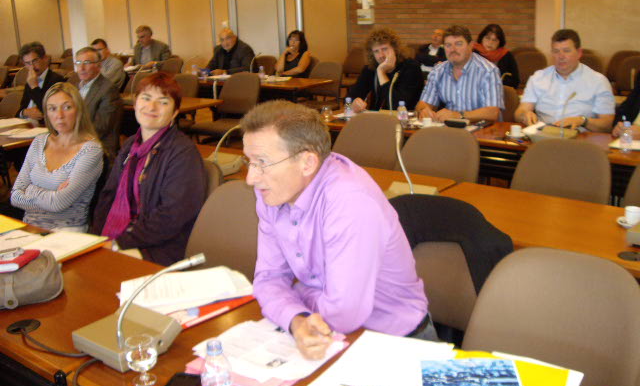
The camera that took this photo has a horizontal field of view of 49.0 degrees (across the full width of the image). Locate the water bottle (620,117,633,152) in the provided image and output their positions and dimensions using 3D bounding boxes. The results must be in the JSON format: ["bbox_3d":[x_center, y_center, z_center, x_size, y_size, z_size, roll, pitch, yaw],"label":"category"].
[{"bbox_3d":[1.621,-0.305,3.697,0.063,0.180,0.063,11,20,40],"label":"water bottle"}]

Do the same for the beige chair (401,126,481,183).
[{"bbox_3d":[0.419,0.166,3.327,0.480,0.885,0.570,11,21,43],"label":"beige chair"}]

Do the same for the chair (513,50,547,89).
[{"bbox_3d":[2.377,-1.237,8.416,0.500,0.890,0.580,11,20,40],"label":"chair"}]

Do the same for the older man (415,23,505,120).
[{"bbox_3d":[0.936,-0.409,4.586,0.620,1.300,0.800,9,19,37],"label":"older man"}]

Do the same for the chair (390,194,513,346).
[{"bbox_3d":[0.228,0.488,2.107,0.520,0.940,0.570,10,19,39],"label":"chair"}]

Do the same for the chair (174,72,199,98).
[{"bbox_3d":[-1.545,-0.738,7.182,0.500,0.930,0.580,10,19,41],"label":"chair"}]

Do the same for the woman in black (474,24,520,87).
[{"bbox_3d":[1.543,-0.837,6.199,0.520,1.240,0.750,8,19,37],"label":"woman in black"}]

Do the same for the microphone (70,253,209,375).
[{"bbox_3d":[-0.413,0.250,1.655,0.210,0.205,0.270,10,19,39],"label":"microphone"}]

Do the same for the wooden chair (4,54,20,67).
[{"bbox_3d":[-5.829,-2.095,13.227,0.500,0.910,0.570,7,18,34],"label":"wooden chair"}]

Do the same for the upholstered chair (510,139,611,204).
[{"bbox_3d":[0.994,0.230,3.271,0.500,0.890,0.580,12,20,42],"label":"upholstered chair"}]

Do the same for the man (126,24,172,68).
[{"bbox_3d":[-2.092,-1.358,8.798,0.600,1.280,0.800,4,16,23],"label":"man"}]

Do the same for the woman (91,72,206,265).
[{"bbox_3d":[-0.697,0.197,2.718,0.560,1.280,0.760,6,17,31],"label":"woman"}]

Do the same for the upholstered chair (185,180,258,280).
[{"bbox_3d":[-0.448,0.428,2.731,0.500,0.890,0.580,10,19,39],"label":"upholstered chair"}]

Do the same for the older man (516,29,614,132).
[{"bbox_3d":[1.455,-0.316,4.133,0.650,1.280,0.800,10,20,40],"label":"older man"}]

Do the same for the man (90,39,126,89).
[{"bbox_3d":[-2.273,-0.902,7.285,0.540,1.260,0.740,10,19,40],"label":"man"}]

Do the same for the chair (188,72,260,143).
[{"bbox_3d":[-0.919,-0.762,7.218,0.500,0.890,0.580,11,20,41],"label":"chair"}]

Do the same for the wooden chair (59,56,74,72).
[{"bbox_3d":[-3.921,-1.551,10.539,0.500,0.890,0.580,10,19,38],"label":"wooden chair"}]

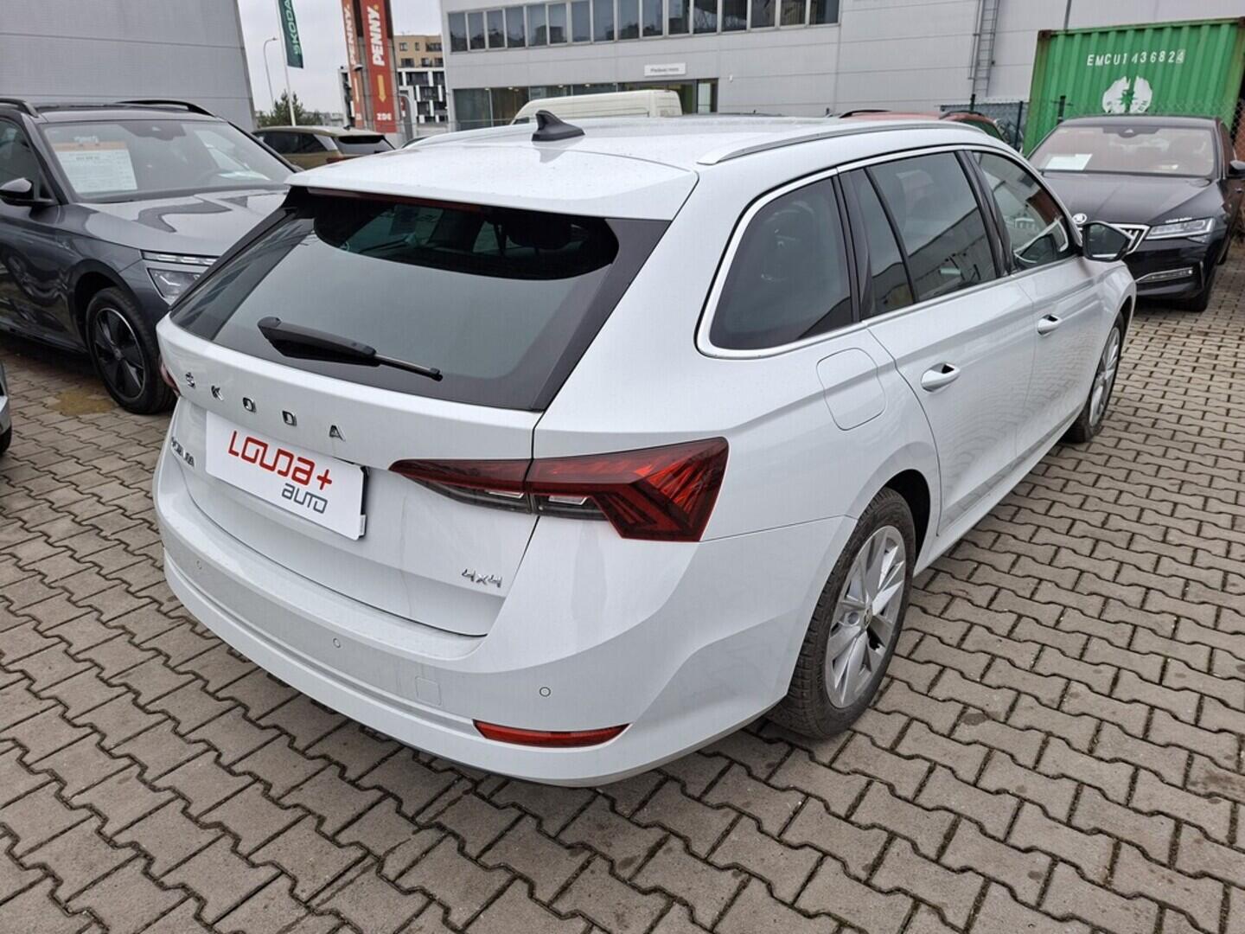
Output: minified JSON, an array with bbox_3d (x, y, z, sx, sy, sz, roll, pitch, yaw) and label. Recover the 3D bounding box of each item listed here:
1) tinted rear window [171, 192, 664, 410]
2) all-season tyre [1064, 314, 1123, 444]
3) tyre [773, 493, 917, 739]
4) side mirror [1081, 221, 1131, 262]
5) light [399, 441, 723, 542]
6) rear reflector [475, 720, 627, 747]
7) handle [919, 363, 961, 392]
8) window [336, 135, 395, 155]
[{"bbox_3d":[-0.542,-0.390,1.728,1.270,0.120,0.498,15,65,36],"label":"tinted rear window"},{"bbox_3d":[2.229,-0.453,4.023,0.215,0.645,0.645,15,27,36],"label":"all-season tyre"},{"bbox_3d":[0.533,0.349,2.103,0.215,0.645,0.645,15,27,36],"label":"tyre"},{"bbox_3d":[1.794,-0.839,3.074,0.175,0.150,0.140,15,27,36],"label":"side mirror"},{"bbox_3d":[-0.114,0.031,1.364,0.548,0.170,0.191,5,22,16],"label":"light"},{"bbox_3d":[-0.127,0.469,1.463,0.271,0.047,0.050,1,22,6],"label":"rear reflector"},{"bbox_3d":[0.775,-0.220,2.002,0.048,0.043,0.220,15,27,36],"label":"handle"},{"bbox_3d":[-5.112,-6.432,16.500,1.220,0.520,0.120,-24,-9,-44],"label":"window"}]

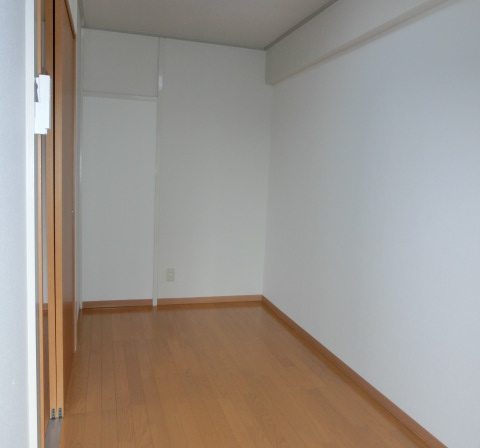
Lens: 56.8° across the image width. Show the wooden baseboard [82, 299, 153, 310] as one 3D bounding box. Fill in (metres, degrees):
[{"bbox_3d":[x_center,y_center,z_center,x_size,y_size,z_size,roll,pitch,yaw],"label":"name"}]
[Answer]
[{"bbox_3d":[-1.101,0.734,4.026,0.618,0.062,0.014,0,7,-17],"label":"wooden baseboard"}]

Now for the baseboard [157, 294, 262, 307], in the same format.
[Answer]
[{"bbox_3d":[-0.271,0.739,4.281,1.040,0.062,0.014,0,7,-17],"label":"baseboard"}]

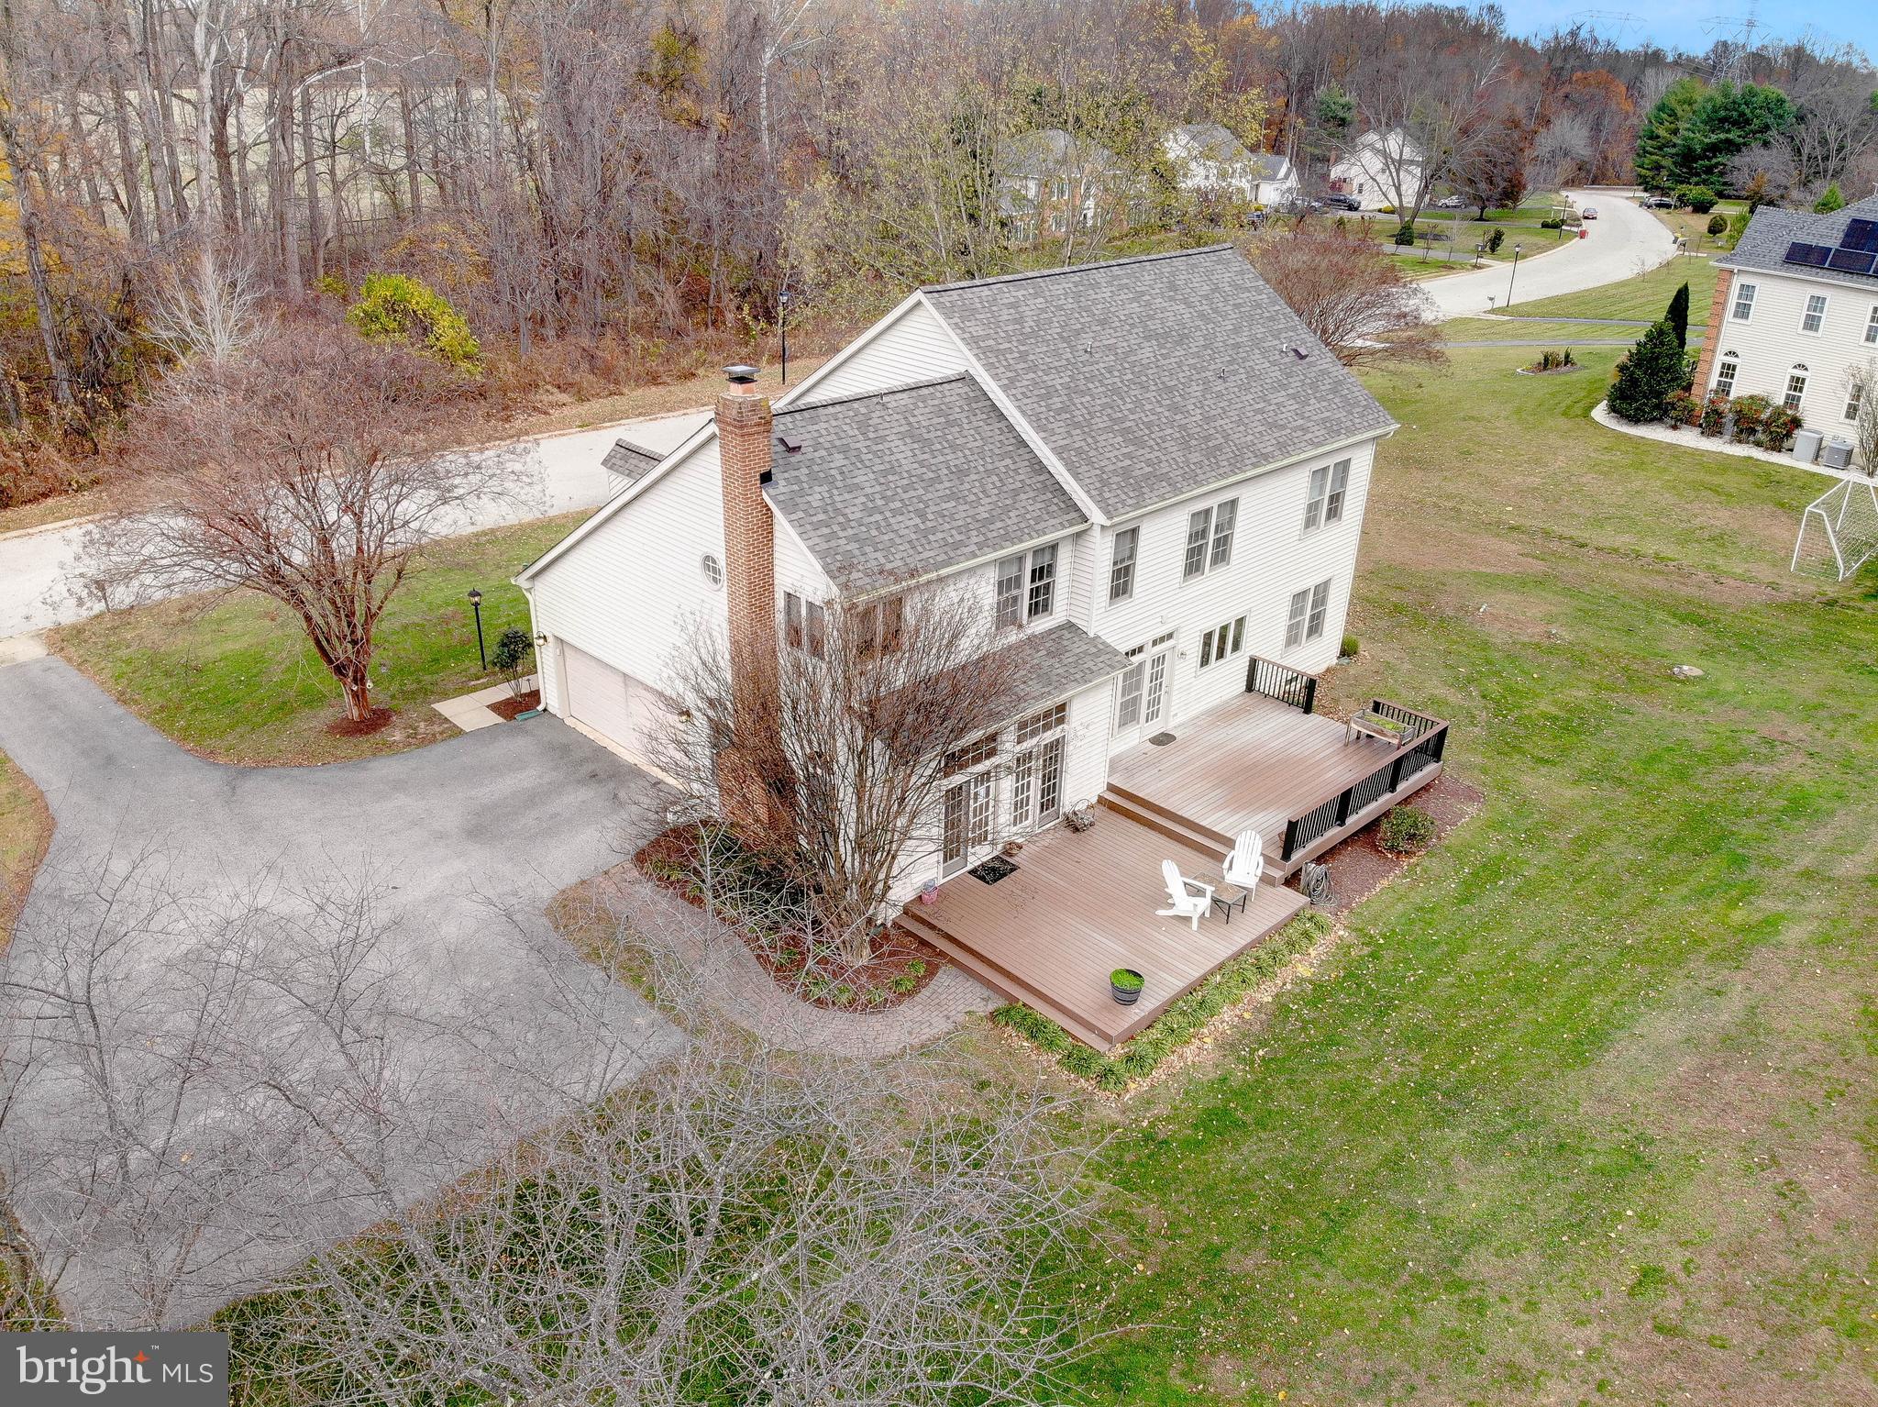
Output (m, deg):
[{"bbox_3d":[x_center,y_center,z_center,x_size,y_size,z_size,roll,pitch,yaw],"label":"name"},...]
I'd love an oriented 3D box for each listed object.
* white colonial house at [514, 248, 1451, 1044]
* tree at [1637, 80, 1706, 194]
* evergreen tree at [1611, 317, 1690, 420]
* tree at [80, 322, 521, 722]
[{"bbox_3d":[2.205,-4.071,29.224,17.088,10.124,18.161,-22,35,-38],"label":"white colonial house"},{"bbox_3d":[94.805,-71.872,165.925,9.000,13.800,9.000,14,29,24],"label":"tree"},{"bbox_3d":[32.382,-15.226,58.828,3.400,4.350,3.400,14,29,25],"label":"evergreen tree"},{"bbox_3d":[-14.127,-3.660,29.428,9.200,8.800,9.200,-12,29,-24],"label":"tree"}]

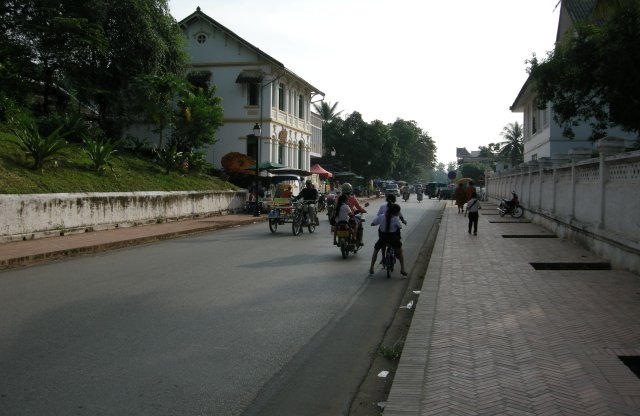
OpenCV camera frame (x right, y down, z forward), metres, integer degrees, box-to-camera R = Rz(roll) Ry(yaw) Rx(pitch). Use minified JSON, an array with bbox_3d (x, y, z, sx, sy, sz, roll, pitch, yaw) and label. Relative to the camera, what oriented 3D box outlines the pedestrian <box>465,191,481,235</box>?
[{"bbox_3d":[4.597,0.144,20.000,0.480,1.350,0.340,1,2,12],"label":"pedestrian"}]

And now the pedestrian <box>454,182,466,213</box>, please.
[{"bbox_3d":[7.552,-0.506,35.700,0.580,1.640,0.420,0,2,11],"label":"pedestrian"}]

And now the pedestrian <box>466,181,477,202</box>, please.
[{"bbox_3d":[8.194,-0.537,36.000,0.550,1.680,0.420,0,2,11],"label":"pedestrian"}]

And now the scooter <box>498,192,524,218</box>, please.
[{"bbox_3d":[8.789,-0.128,30.500,0.680,1.150,1.850,-1,2,-28],"label":"scooter"}]

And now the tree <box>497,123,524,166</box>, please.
[{"bbox_3d":[26.400,-6.500,90.000,5.000,10.100,5.000,1,2,12],"label":"tree"}]

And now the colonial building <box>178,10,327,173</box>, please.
[{"bbox_3d":[-6.611,-6.788,50.437,11.600,13.200,14.000,0,2,11],"label":"colonial building"}]

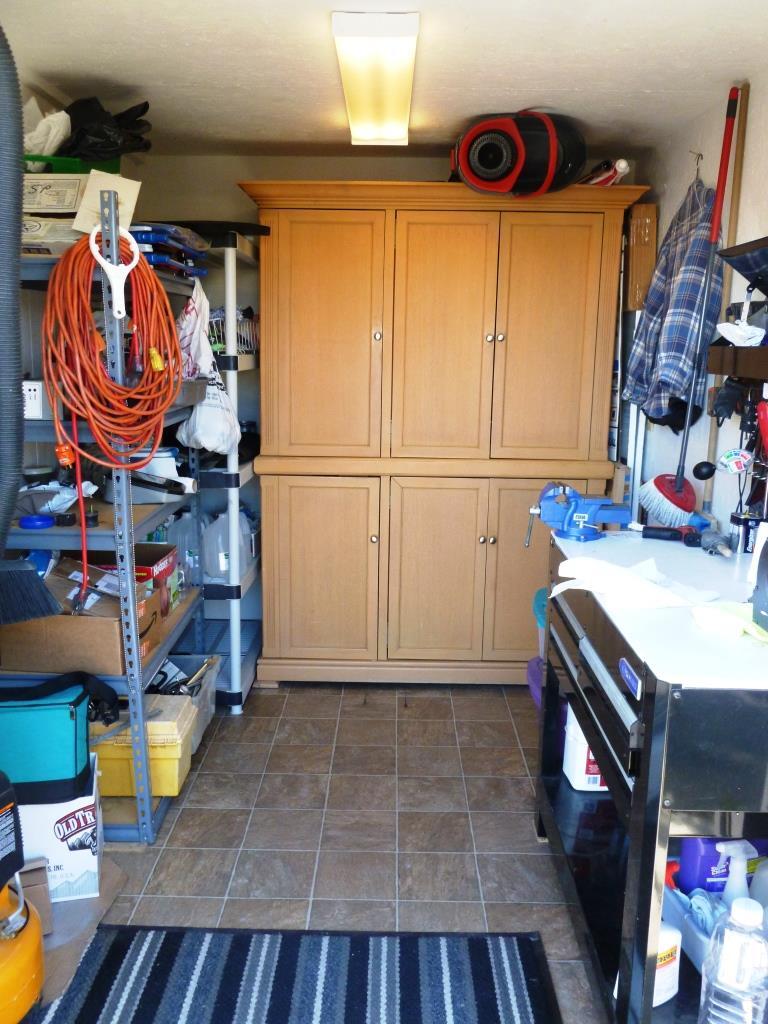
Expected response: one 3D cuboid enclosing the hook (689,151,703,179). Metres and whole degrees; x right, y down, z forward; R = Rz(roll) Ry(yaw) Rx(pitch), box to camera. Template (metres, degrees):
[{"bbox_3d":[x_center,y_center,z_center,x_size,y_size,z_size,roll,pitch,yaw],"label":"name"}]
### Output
[{"bbox_3d":[1.147,-1.290,3.080,0.050,0.110,0.035,1,11,1],"label":"hook"}]

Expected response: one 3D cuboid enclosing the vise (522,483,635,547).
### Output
[{"bbox_3d":[0.525,0.013,2.252,0.280,0.160,0.150,1,11,1],"label":"vise"}]

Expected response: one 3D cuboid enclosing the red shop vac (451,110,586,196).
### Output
[{"bbox_3d":[0.489,-1.288,2.983,0.470,0.280,0.330,1,11,1],"label":"red shop vac"}]

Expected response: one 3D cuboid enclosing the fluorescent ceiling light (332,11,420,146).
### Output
[{"bbox_3d":[-0.016,-1.402,2.754,0.240,0.075,1.190,1,11,1],"label":"fluorescent ceiling light"}]

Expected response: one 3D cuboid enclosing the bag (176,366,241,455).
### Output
[{"bbox_3d":[-0.604,-0.354,2.853,0.210,0.310,0.200,1,11,1],"label":"bag"}]

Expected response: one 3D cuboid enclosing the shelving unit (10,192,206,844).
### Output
[{"bbox_3d":[-0.922,-0.005,2.718,0.457,1.840,0.914,0,11,-1],"label":"shelving unit"}]

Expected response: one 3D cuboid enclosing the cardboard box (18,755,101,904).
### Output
[{"bbox_3d":[-0.942,0.869,2.270,0.300,0.297,0.240,-2,11,-15],"label":"cardboard box"}]

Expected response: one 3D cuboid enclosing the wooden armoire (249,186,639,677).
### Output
[{"bbox_3d":[0.221,-0.290,3.659,1.570,2.066,0.620,1,11,1],"label":"wooden armoire"}]

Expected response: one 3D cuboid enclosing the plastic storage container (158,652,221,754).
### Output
[{"bbox_3d":[-0.841,0.693,3.019,0.440,0.235,0.400,1,11,1],"label":"plastic storage container"}]

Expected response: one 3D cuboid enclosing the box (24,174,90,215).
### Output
[{"bbox_3d":[-0.898,-0.860,2.311,0.420,0.100,0.300,1,11,1],"label":"box"}]

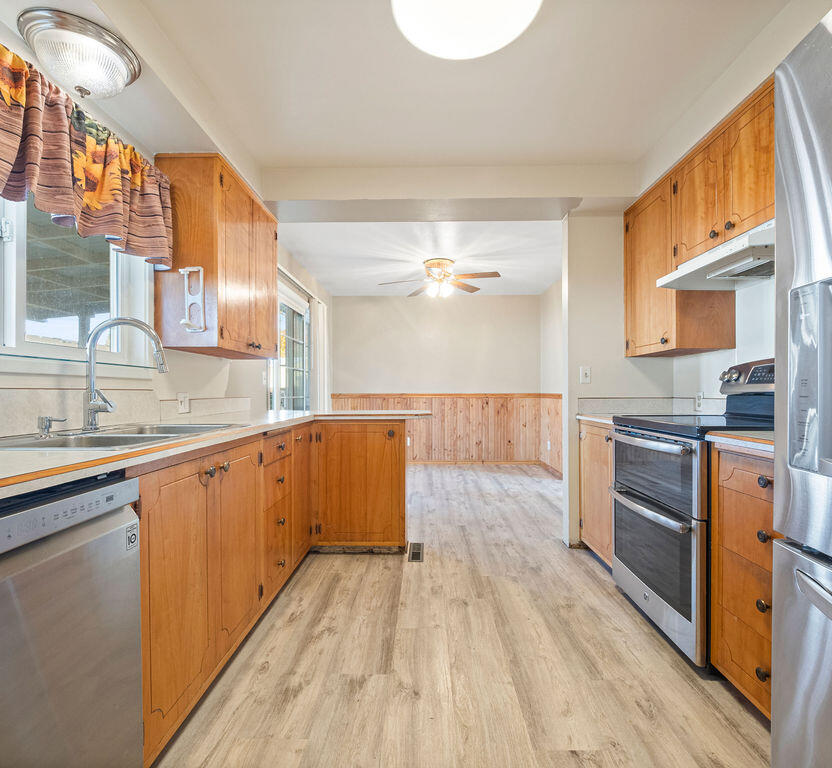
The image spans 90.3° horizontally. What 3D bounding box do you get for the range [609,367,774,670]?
[{"bbox_3d":[1.389,0.510,1.892,0.700,1.220,0.745,0,-1,1],"label":"range"}]

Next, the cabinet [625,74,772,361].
[{"bbox_3d":[1.593,-0.706,2.178,0.325,1.009,1.337,0,-1,1],"label":"cabinet"}]

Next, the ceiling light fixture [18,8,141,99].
[{"bbox_3d":[-1.205,-1.145,1.502,0.348,0.125,0.348,0,-1,1],"label":"ceiling light fixture"}]

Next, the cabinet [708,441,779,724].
[{"bbox_3d":[1.414,0.643,1.256,0.624,0.835,0.530,0,-1,1],"label":"cabinet"}]

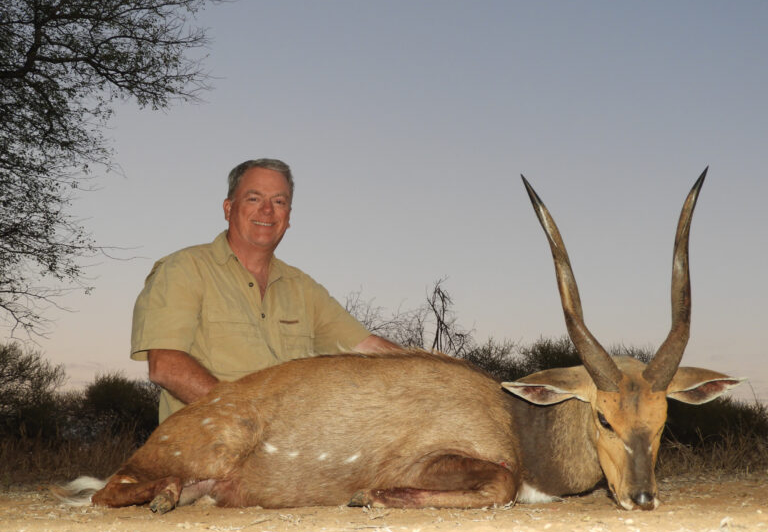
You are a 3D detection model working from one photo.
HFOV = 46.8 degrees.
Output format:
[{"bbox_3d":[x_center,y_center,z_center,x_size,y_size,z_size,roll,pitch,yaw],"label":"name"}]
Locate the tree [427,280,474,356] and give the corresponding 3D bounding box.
[{"bbox_3d":[0.880,1.330,11.970,0.680,2.300,0.620,0,-11,0],"label":"tree"}]

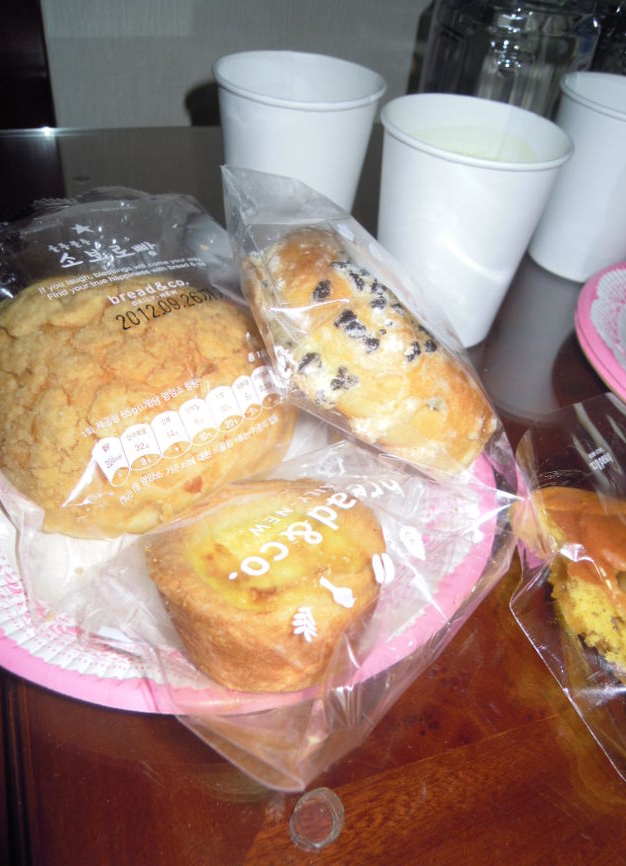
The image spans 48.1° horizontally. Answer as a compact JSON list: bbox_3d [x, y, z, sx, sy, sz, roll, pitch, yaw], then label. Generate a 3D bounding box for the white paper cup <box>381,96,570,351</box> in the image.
[{"bbox_3d":[0.060,-0.088,0.300,0.076,0.086,0.076,8,41,0],"label":"white paper cup"}]

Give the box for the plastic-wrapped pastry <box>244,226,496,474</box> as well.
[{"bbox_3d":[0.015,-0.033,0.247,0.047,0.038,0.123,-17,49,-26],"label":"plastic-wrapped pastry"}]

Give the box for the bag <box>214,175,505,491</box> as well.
[{"bbox_3d":[0.014,-0.041,0.251,0.057,0.043,0.160,-17,49,-26],"label":"bag"}]

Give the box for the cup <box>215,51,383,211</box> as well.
[{"bbox_3d":[-0.010,-0.121,0.327,0.076,0.086,0.076,5,41,-4],"label":"cup"}]

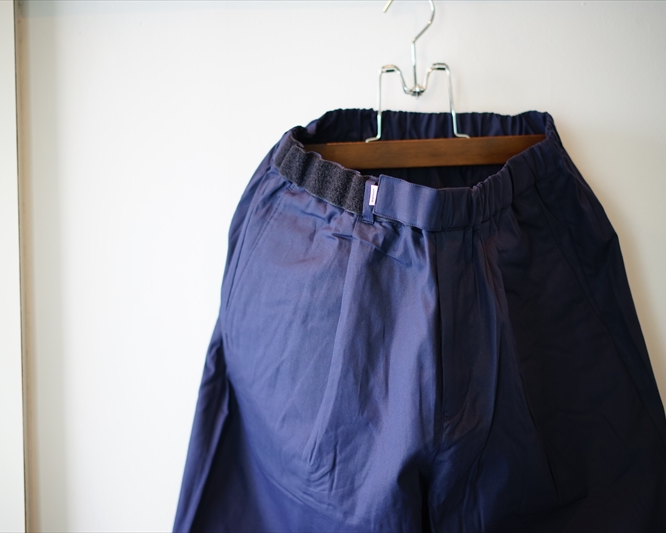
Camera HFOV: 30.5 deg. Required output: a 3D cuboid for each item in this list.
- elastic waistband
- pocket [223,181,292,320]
[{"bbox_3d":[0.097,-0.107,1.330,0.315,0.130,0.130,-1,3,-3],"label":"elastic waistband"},{"bbox_3d":[-0.081,-0.017,1.310,0.085,0.145,0.035,1,3,30],"label":"pocket"}]

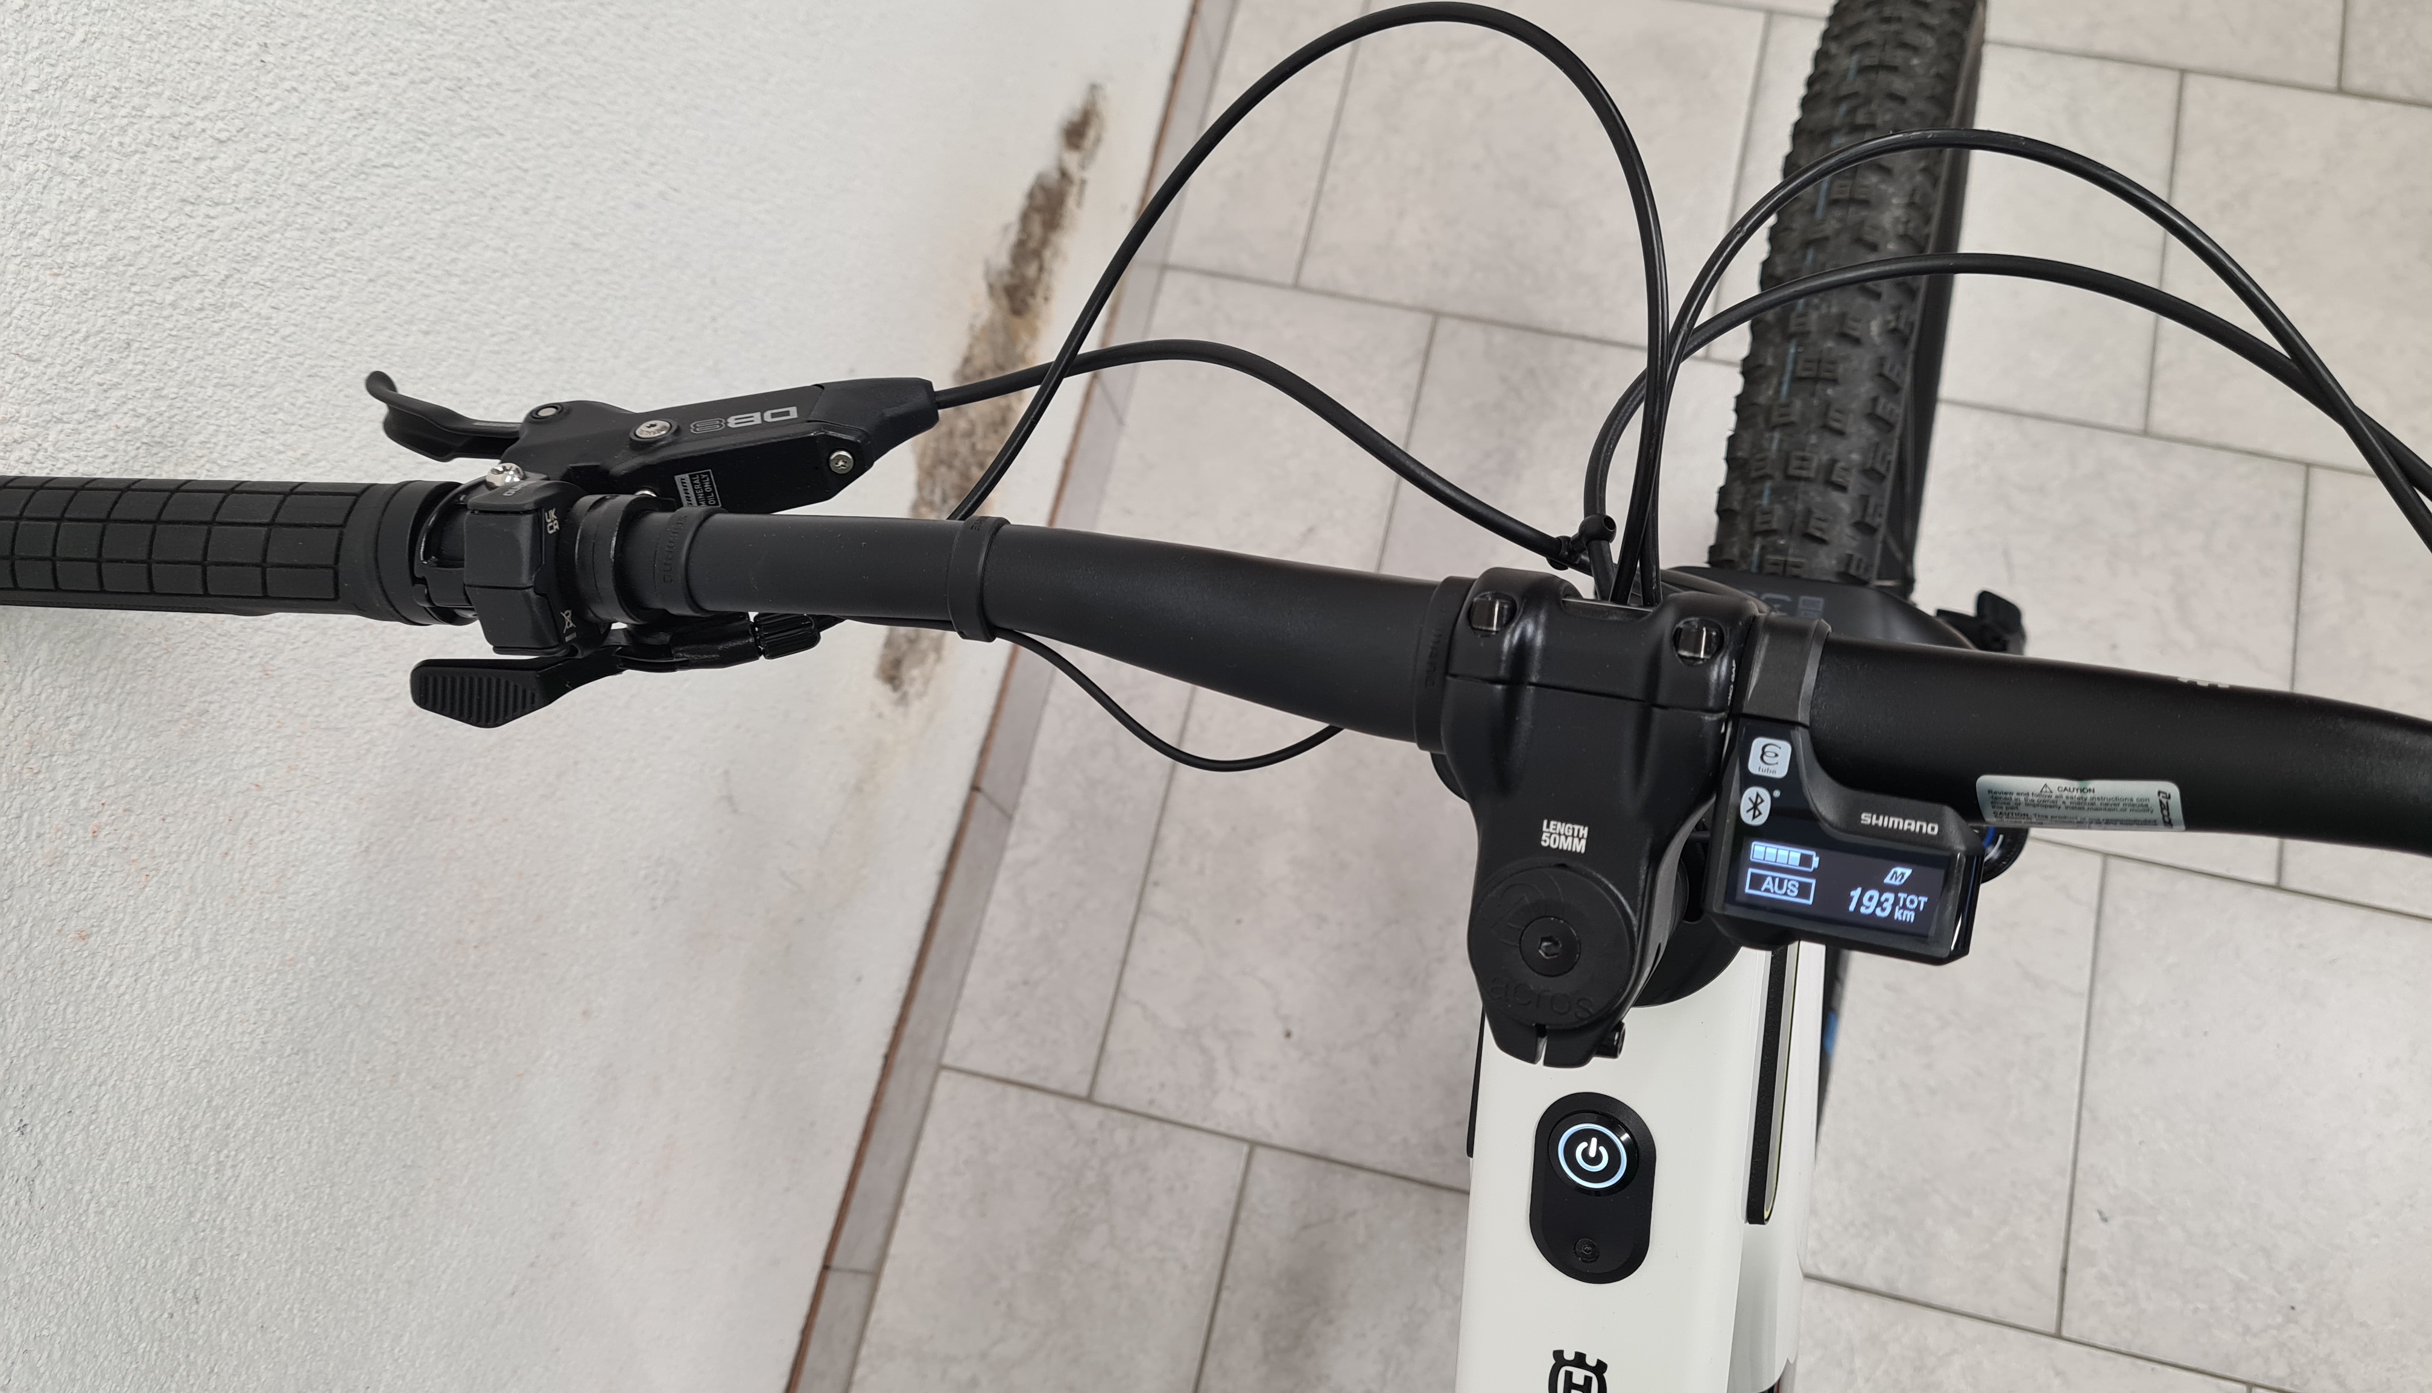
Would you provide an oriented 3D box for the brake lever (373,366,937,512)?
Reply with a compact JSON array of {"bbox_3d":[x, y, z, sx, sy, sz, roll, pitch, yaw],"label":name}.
[{"bbox_3d":[-0.150,-0.058,0.452,0.161,0.029,0.070,1,36,5],"label":"brake lever"}]

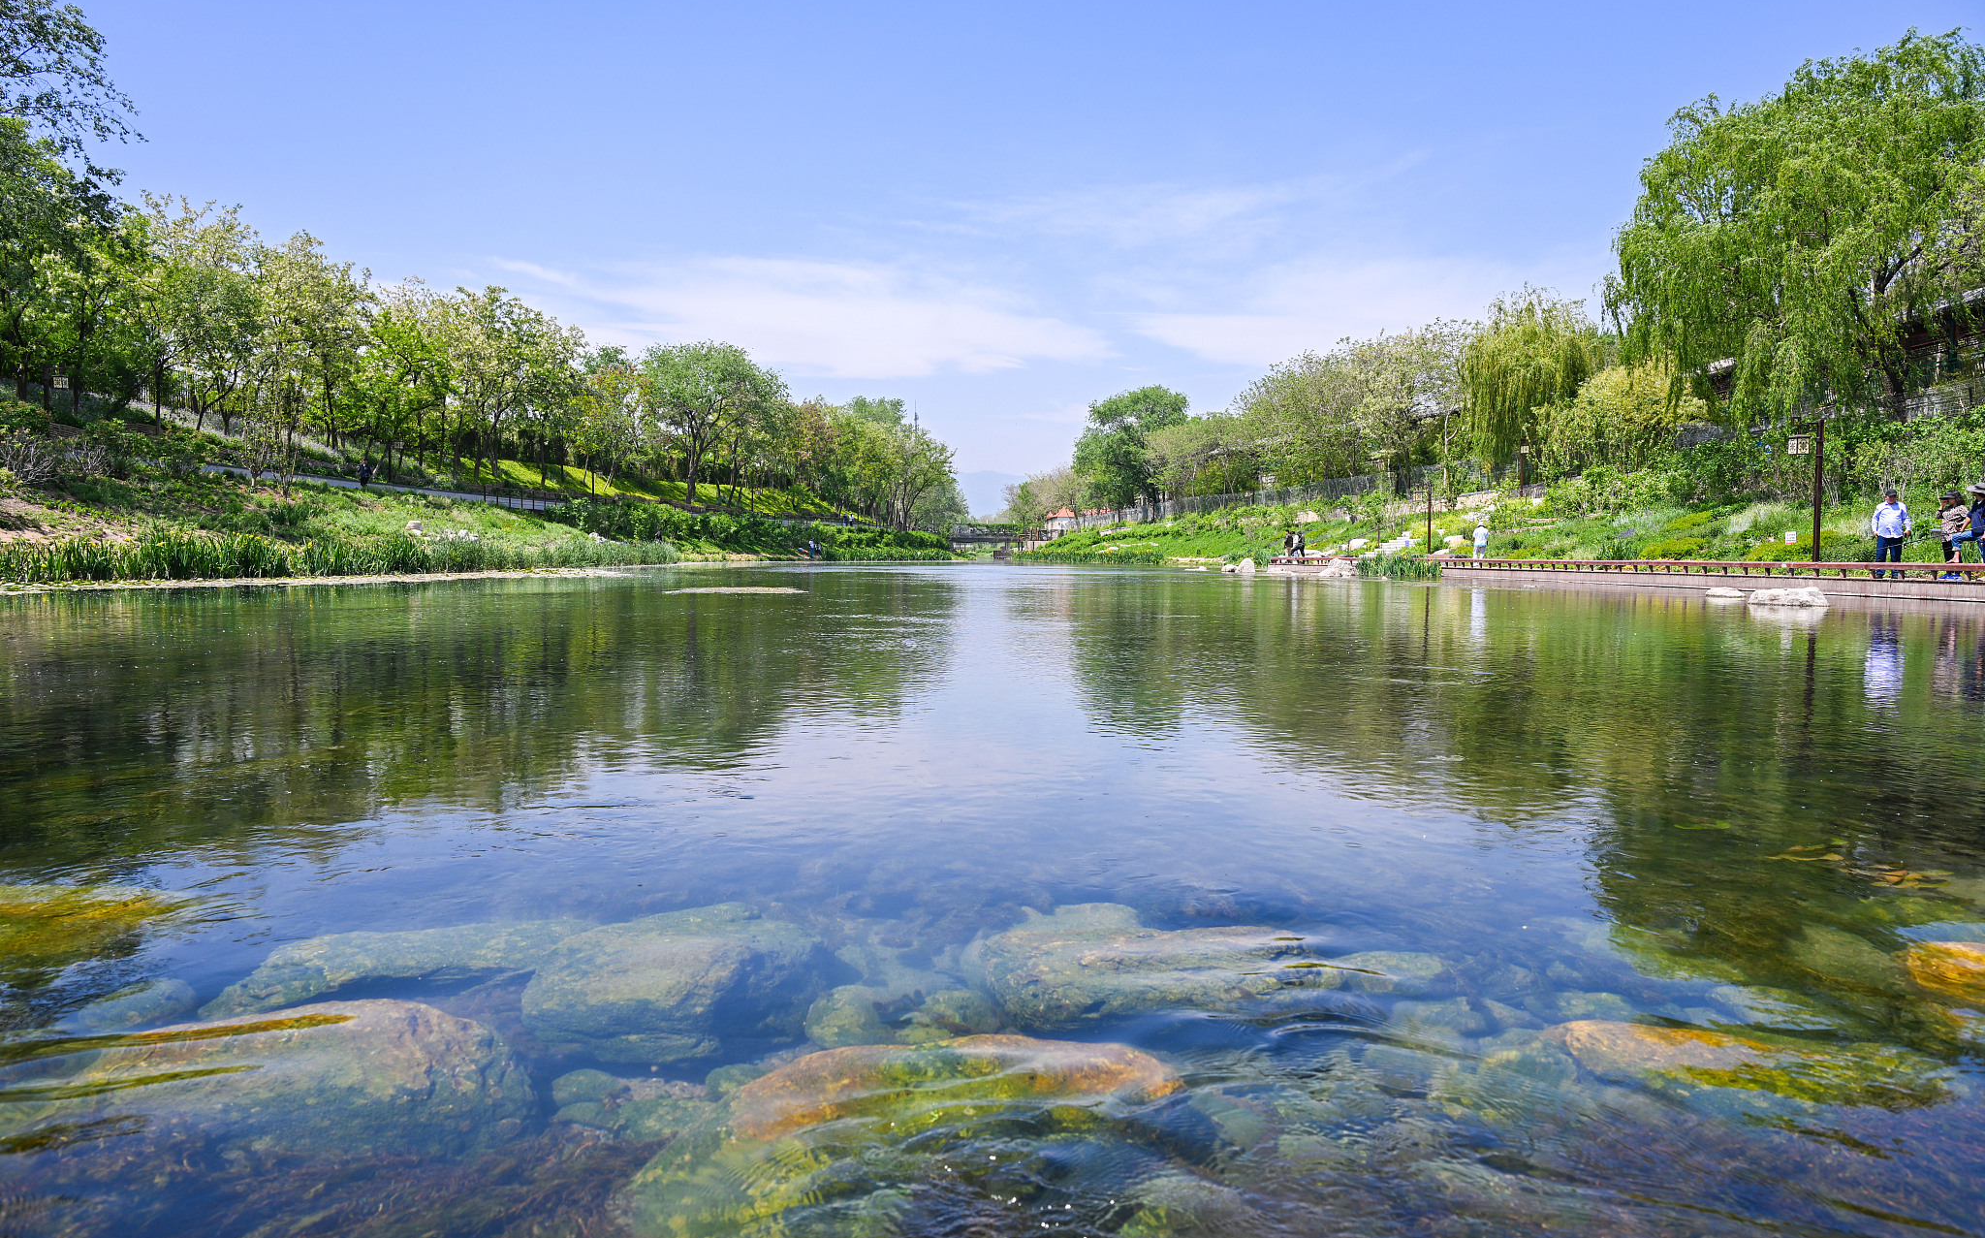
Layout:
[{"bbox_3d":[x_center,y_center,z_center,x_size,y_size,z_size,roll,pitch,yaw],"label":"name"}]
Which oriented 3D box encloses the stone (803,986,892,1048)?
[{"bbox_3d":[-0.263,0.723,2.400,0.160,0.120,0.150,0,3,0],"label":"stone"}]

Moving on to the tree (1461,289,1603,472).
[{"bbox_3d":[34.972,-15.326,86.000,9.500,12.300,9.500,0,3,0],"label":"tree"}]

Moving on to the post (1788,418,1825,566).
[{"bbox_3d":[19.055,-2.908,31.000,0.880,3.550,0.500,0,3,0],"label":"post"}]

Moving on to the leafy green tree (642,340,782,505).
[{"bbox_3d":[-23.333,-16.315,110.000,11.700,13.700,11.500,0,3,0],"label":"leafy green tree"}]

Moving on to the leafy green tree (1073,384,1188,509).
[{"bbox_3d":[14.602,-17.892,140.000,12.300,14.100,12.300,0,3,0],"label":"leafy green tree"}]

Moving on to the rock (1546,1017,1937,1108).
[{"bbox_3d":[1.170,0.703,2.060,0.620,0.200,0.380,0,3,0],"label":"rock"}]

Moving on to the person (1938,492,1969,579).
[{"bbox_3d":[18.165,-1.583,25.000,0.460,1.660,0.520,0,3,2],"label":"person"}]

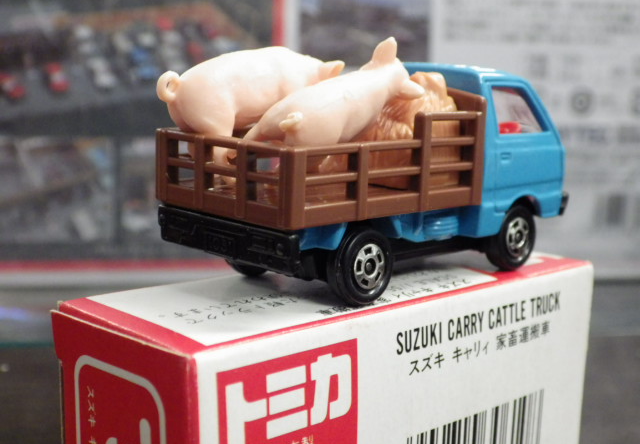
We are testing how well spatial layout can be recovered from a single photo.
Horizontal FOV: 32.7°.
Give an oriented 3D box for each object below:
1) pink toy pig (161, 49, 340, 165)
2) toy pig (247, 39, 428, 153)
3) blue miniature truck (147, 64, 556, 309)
[{"bbox_3d":[-0.008,-0.014,0.147,0.032,0.019,0.010,-7,14,-40],"label":"pink toy pig"},{"bbox_3d":[0.004,-0.013,0.141,0.011,0.021,0.030,9,13,35],"label":"toy pig"},{"bbox_3d":[0.008,-0.007,0.155,0.059,0.030,0.026,-8,14,-44],"label":"blue miniature truck"}]

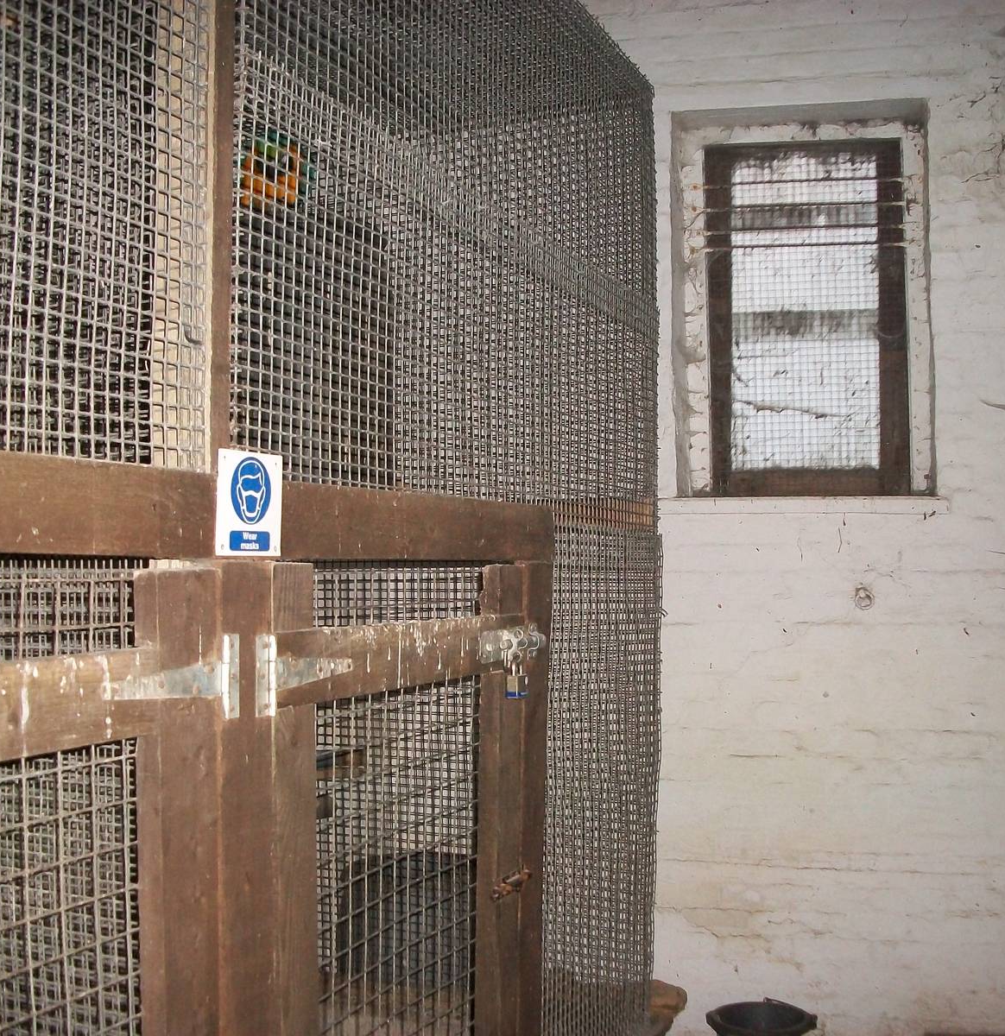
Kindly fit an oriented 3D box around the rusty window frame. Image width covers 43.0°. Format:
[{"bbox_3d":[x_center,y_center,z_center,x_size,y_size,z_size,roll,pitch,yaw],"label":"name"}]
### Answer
[{"bbox_3d":[0.985,-0.640,4.155,0.622,1.153,0.070,-1,-2,9],"label":"rusty window frame"}]

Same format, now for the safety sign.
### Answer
[{"bbox_3d":[-0.308,-0.017,1.563,0.006,0.126,0.126,-1,-3,26],"label":"safety sign"}]

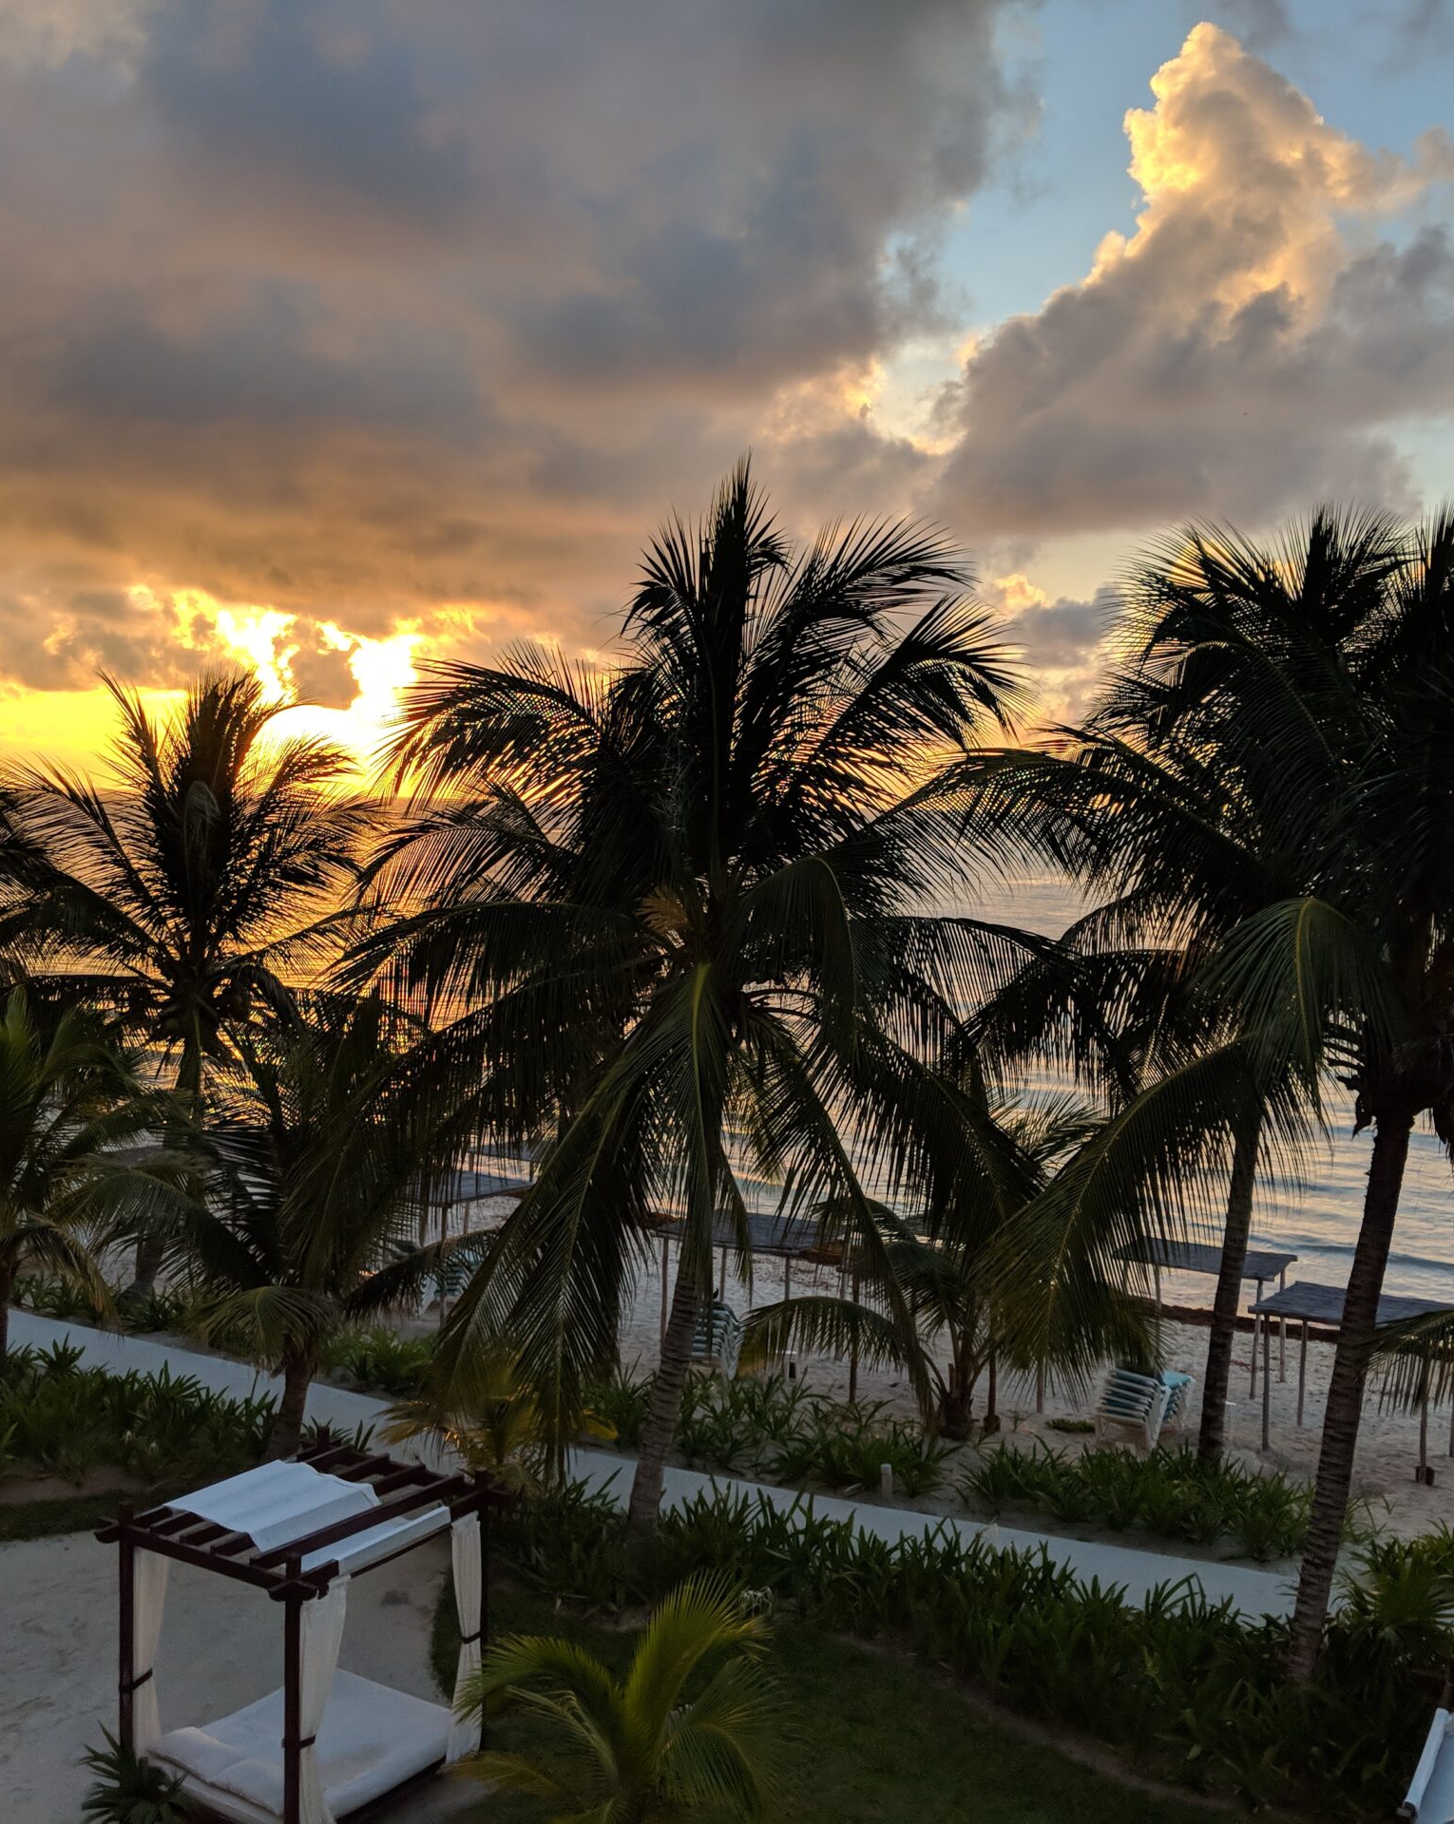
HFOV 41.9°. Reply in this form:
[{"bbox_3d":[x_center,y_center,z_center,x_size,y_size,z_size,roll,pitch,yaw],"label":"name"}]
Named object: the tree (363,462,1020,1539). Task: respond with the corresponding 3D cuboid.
[{"bbox_3d":[-0.358,1.103,20.249,7.223,11.695,7.006,1,3,-2],"label":"tree"}]

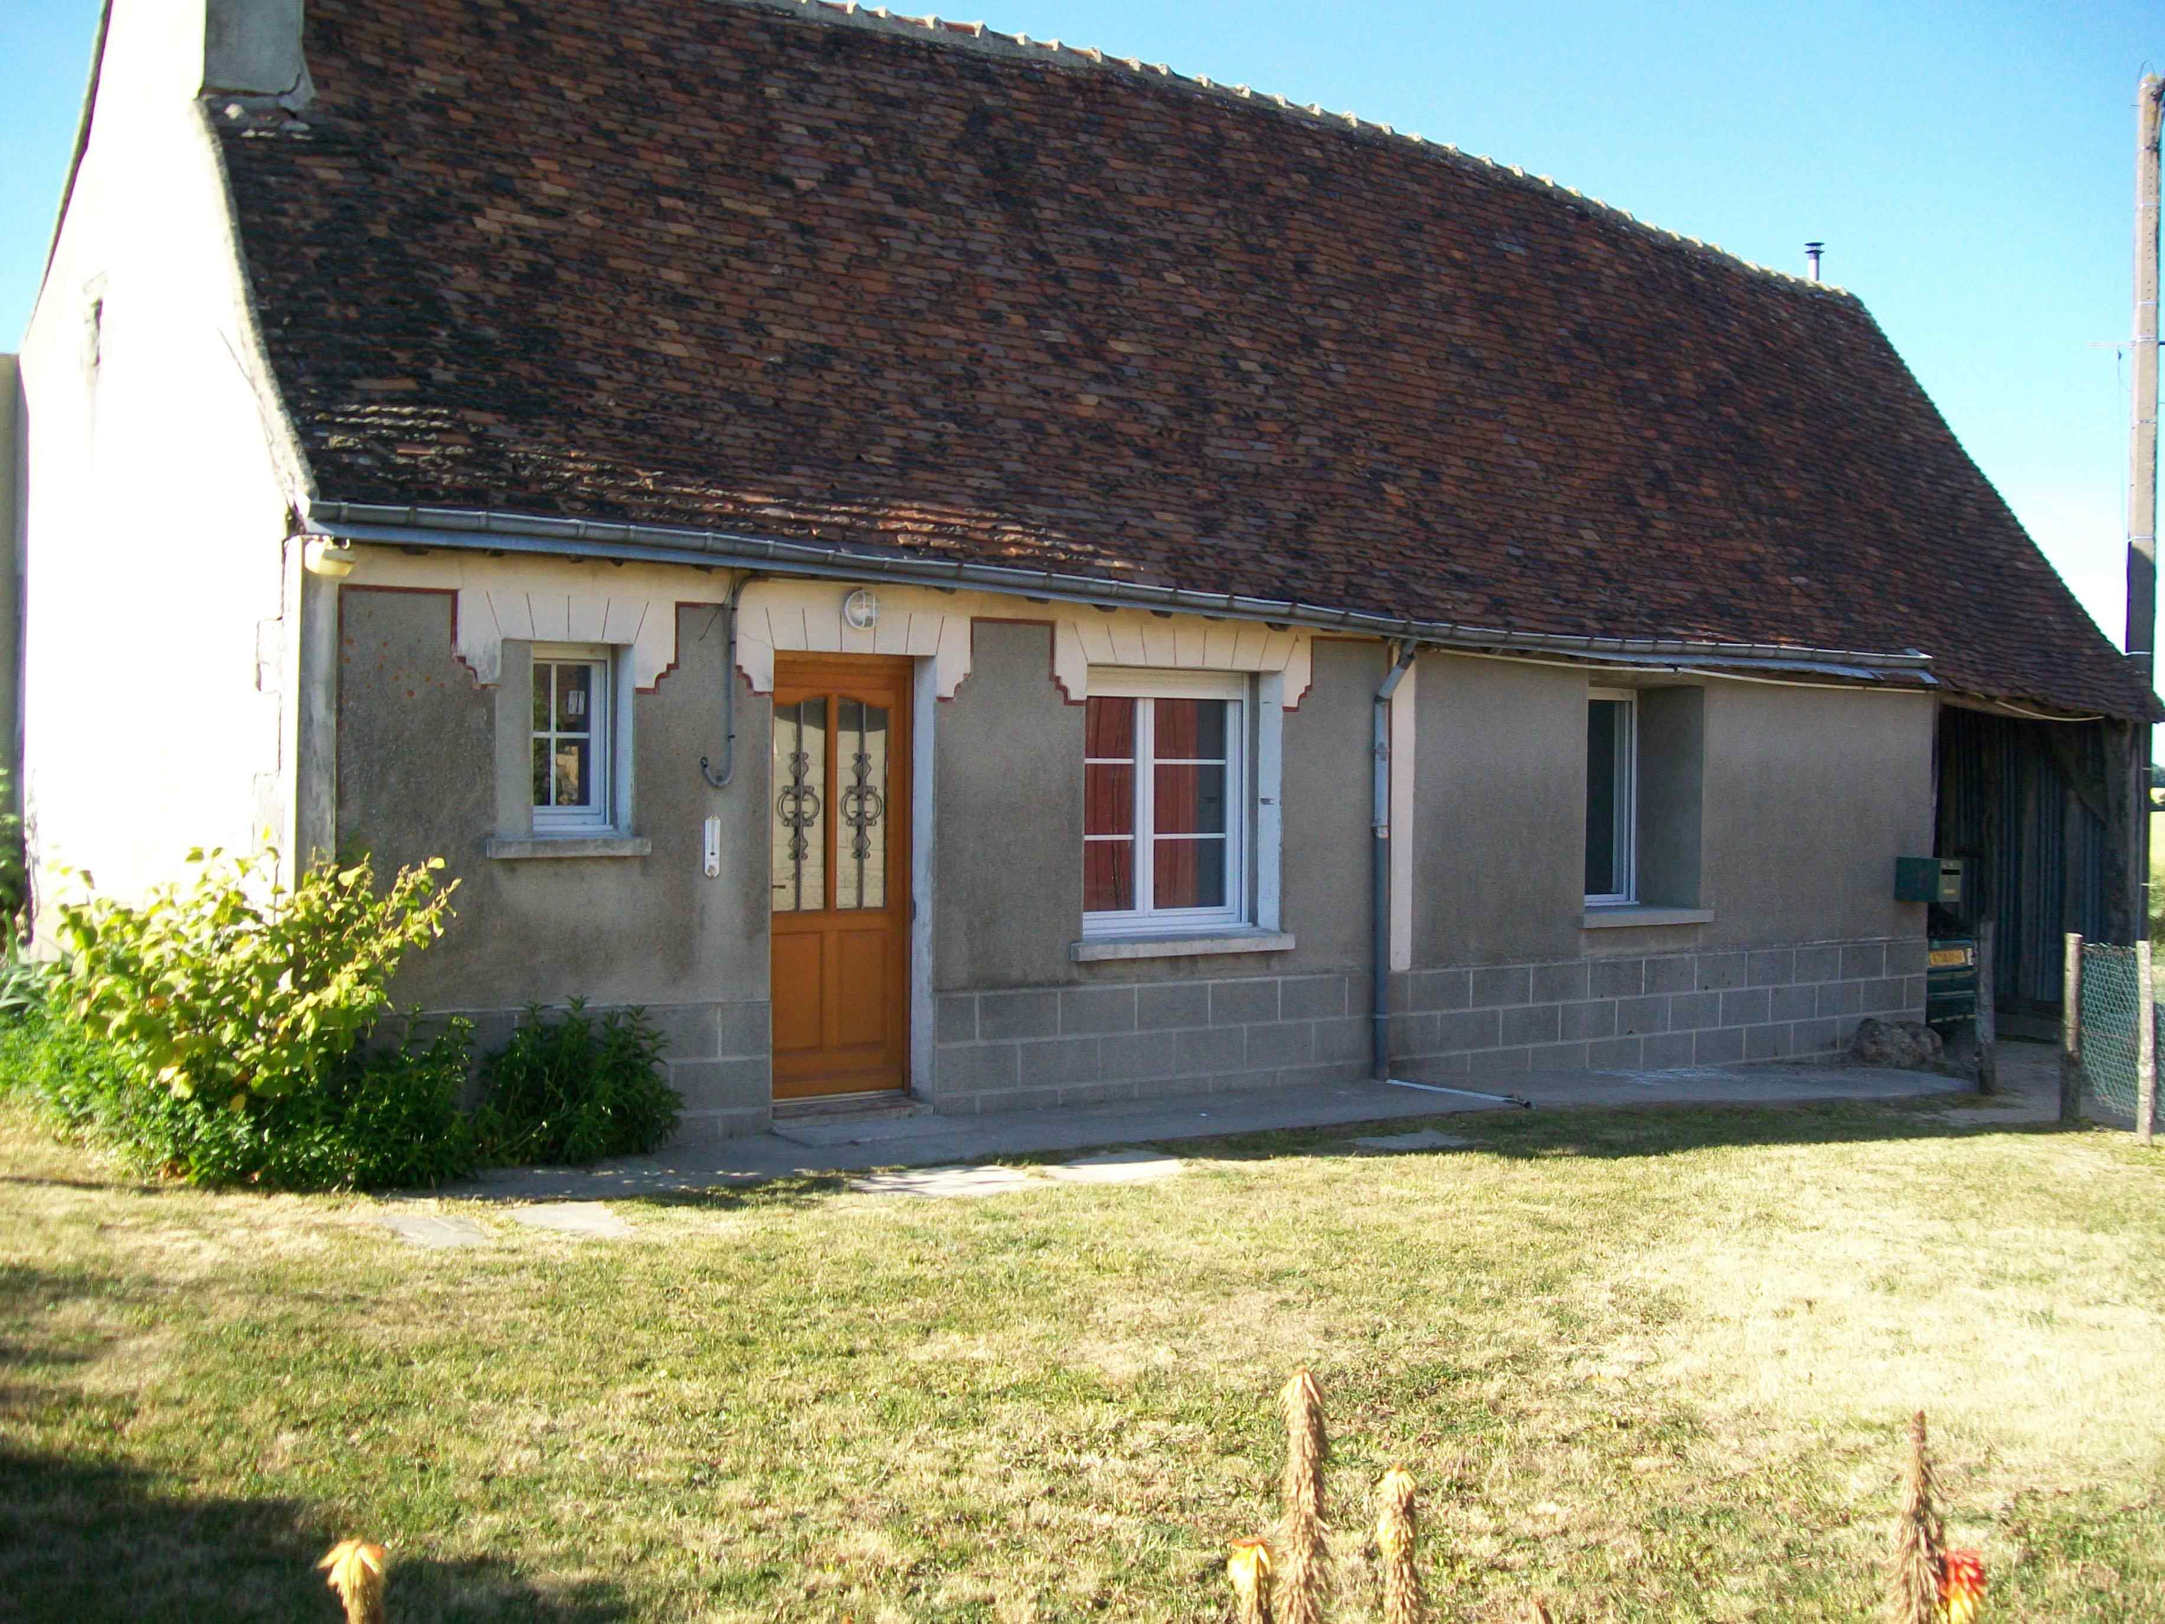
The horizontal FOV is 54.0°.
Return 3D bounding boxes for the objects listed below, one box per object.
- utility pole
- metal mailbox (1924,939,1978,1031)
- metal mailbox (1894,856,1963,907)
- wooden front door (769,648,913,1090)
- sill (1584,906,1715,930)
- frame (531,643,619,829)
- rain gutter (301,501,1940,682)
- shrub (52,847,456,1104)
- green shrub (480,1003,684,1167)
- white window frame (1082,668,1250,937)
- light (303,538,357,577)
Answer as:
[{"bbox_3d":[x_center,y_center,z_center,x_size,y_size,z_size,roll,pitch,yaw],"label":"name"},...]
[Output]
[{"bbox_3d":[8.980,-2.280,18.006,0.240,7.937,0.240,0,1,-33],"label":"utility pole"},{"bbox_3d":[6.590,1.293,16.103,0.460,0.640,0.320,0,1,-33],"label":"metal mailbox"},{"bbox_3d":[5.874,0.478,14.750,0.255,0.299,0.340,0,1,-33],"label":"metal mailbox"},{"bbox_3d":[-1.250,0.322,10.601,0.890,2.197,0.080,0,1,-33],"label":"wooden front door"},{"bbox_3d":[3.434,0.669,13.633,1.180,0.077,0.550,0,1,-33],"label":"sill"},{"bbox_3d":[-2.424,-0.345,9.820,0.550,0.862,0.090,0,1,-33],"label":"frame"},{"bbox_3d":[1.326,-1.069,11.719,10.793,0.368,0.280,0,1,-33],"label":"rain gutter"},{"bbox_3d":[-3.359,0.767,8.626,1.440,1.213,1.200,0,1,-33],"label":"shrub"},{"bbox_3d":[-2.217,1.164,9.337,0.840,0.641,0.580,0,1,-33],"label":"green shrub"},{"bbox_3d":[0.381,-0.064,11.656,1.355,1.425,0.100,0,1,-33],"label":"white window frame"},{"bbox_3d":[-3.133,-1.056,8.851,0.190,0.150,0.170,0,1,-33],"label":"light"}]

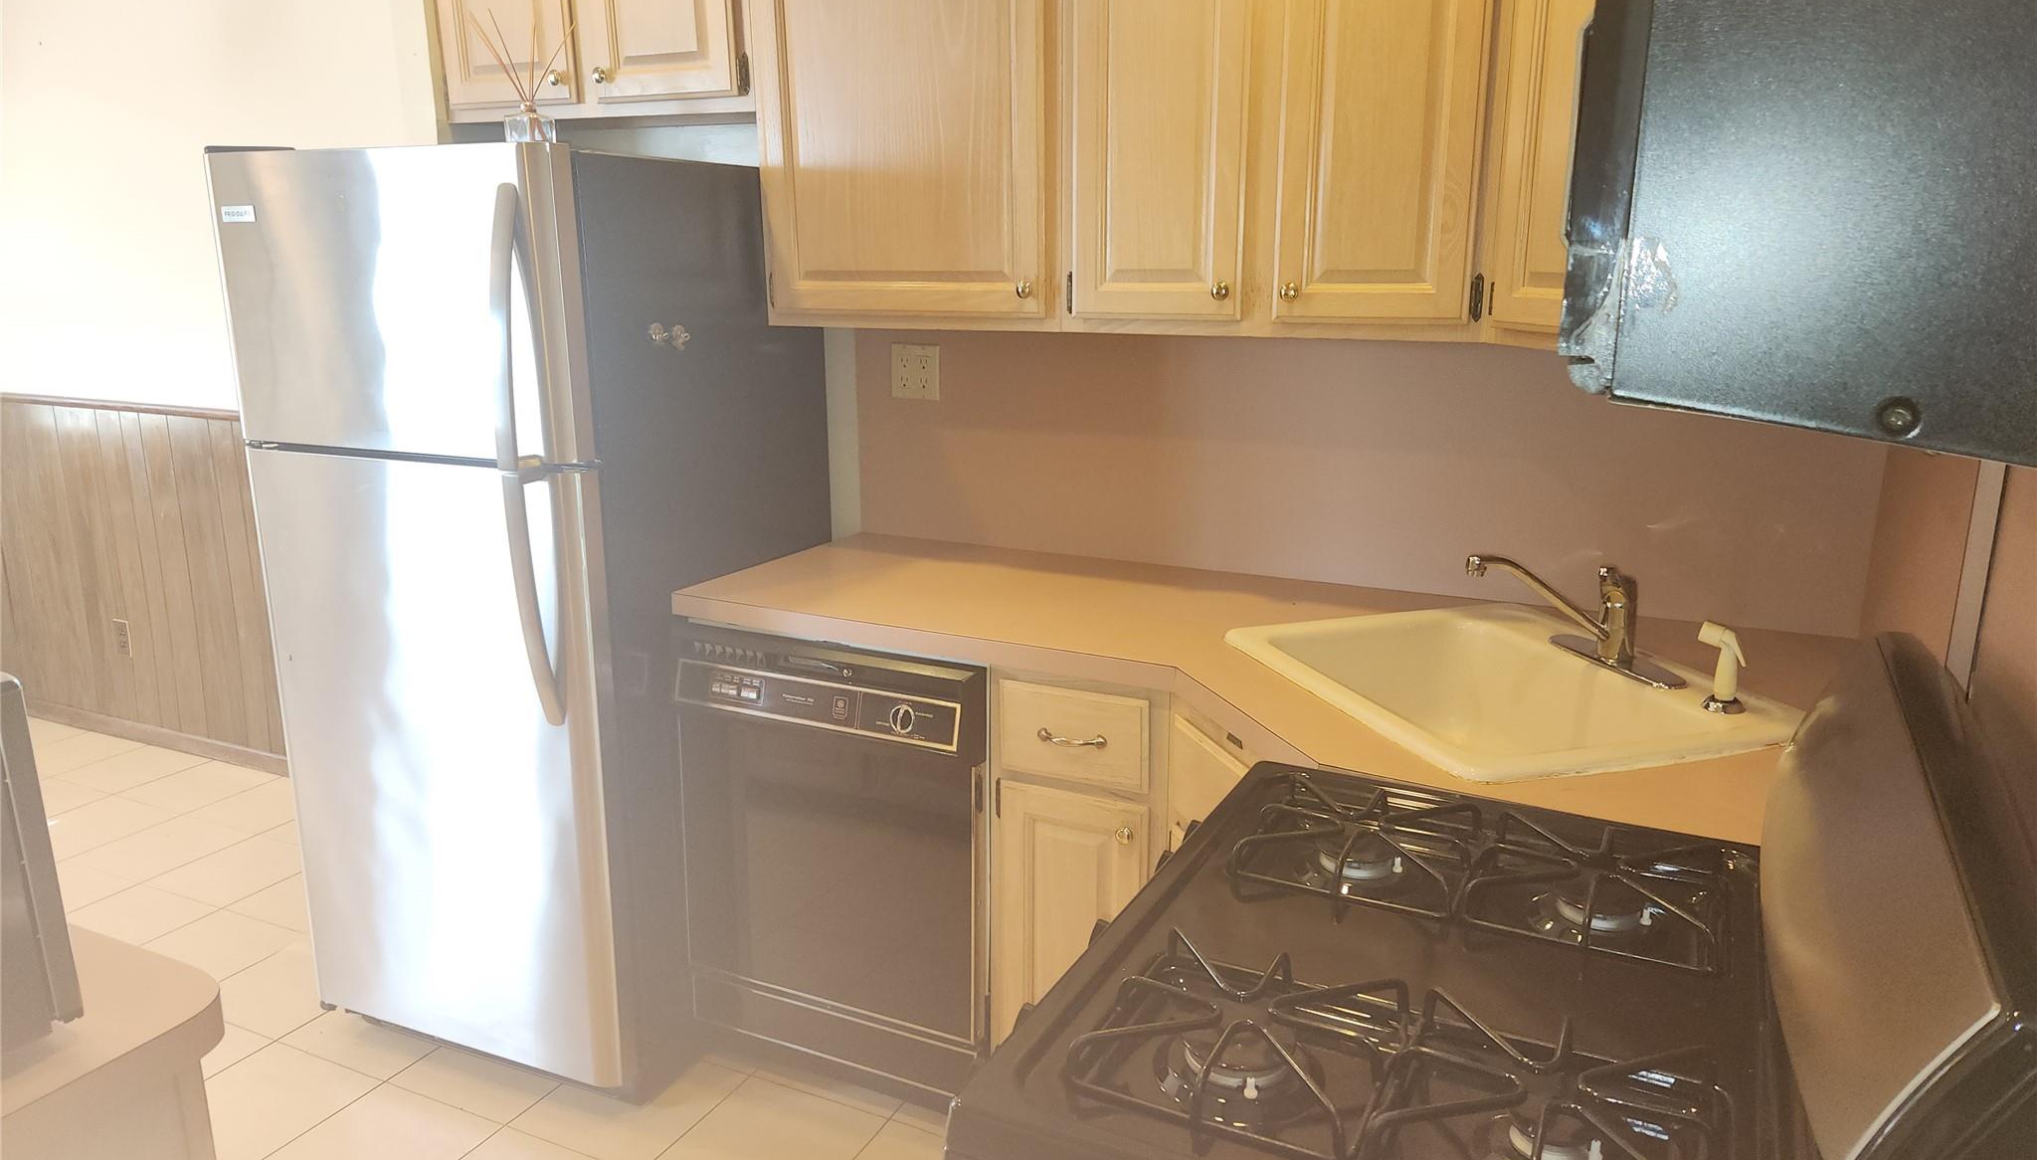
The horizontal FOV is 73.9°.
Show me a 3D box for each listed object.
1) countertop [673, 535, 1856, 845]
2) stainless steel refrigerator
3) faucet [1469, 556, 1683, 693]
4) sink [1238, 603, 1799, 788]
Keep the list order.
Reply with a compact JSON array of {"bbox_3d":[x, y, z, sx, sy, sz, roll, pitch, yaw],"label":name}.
[{"bbox_3d":[0.283,0.115,2.115,1.856,0.042,0.920,7,16,25],"label":"countertop"},{"bbox_3d":[-0.905,0.036,2.657,0.761,1.677,0.796,6,15,24],"label":"stainless steel refrigerator"},{"bbox_3d":[0.771,0.049,1.921,0.269,0.171,0.249,-4,15,-17],"label":"faucet"},{"bbox_3d":[0.695,0.222,1.943,0.562,0.189,0.637,-5,15,-19],"label":"sink"}]

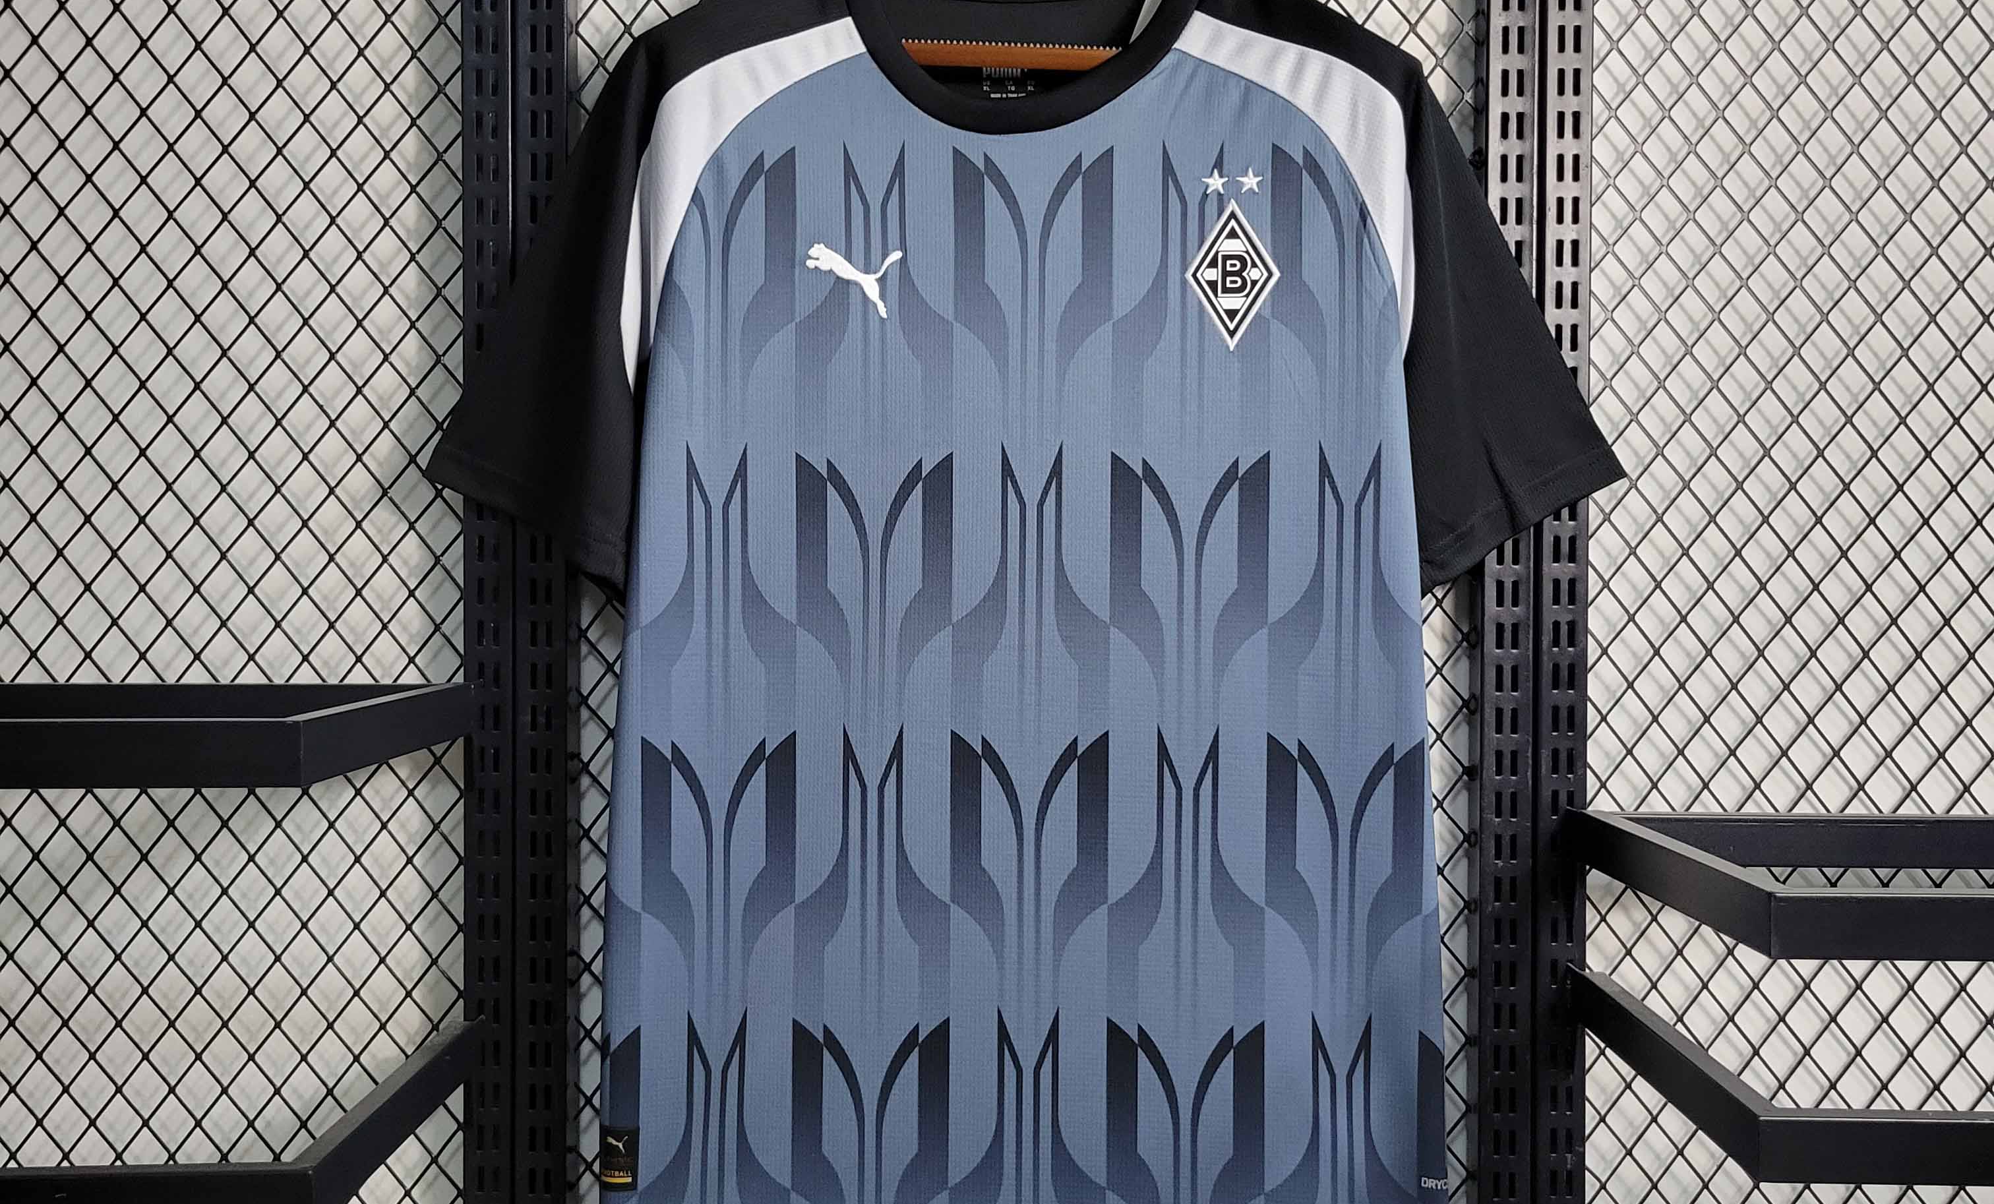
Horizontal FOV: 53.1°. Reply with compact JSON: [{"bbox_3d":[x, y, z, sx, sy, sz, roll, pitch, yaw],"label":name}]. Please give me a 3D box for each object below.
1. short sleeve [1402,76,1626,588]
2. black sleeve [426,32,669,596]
[{"bbox_3d":[0.295,-0.154,1.140,0.130,0.290,0.085,0,1,0],"label":"short sleeve"},{"bbox_3d":[-0.259,-0.165,1.140,0.135,0.305,0.085,0,1,0],"label":"black sleeve"}]

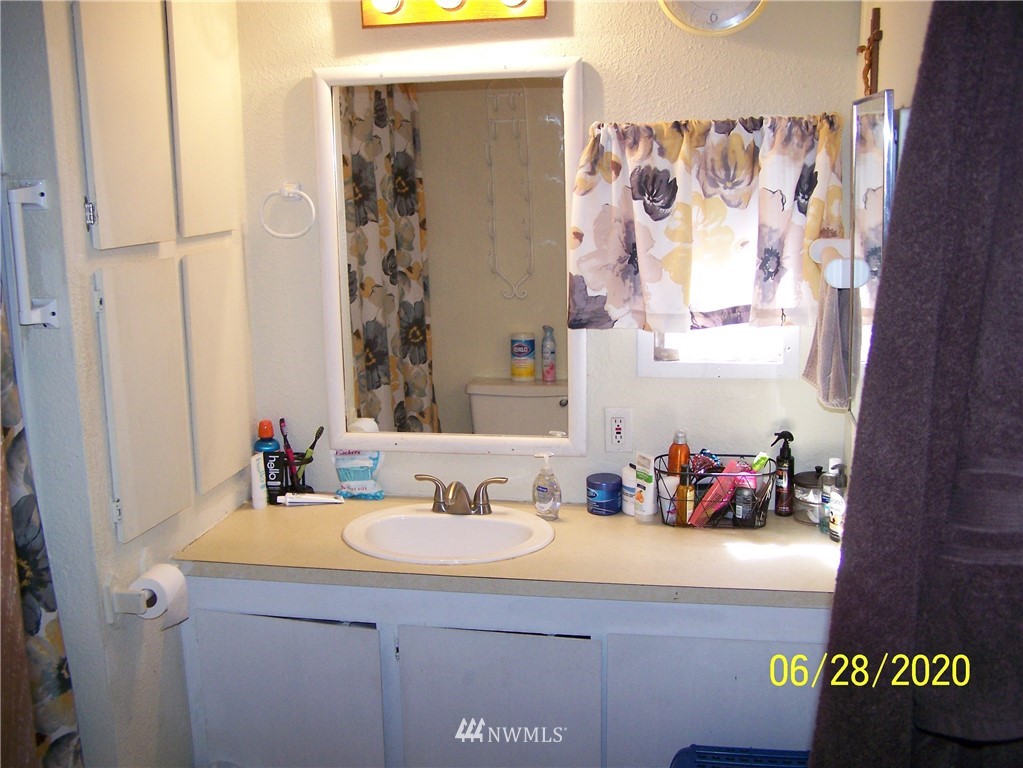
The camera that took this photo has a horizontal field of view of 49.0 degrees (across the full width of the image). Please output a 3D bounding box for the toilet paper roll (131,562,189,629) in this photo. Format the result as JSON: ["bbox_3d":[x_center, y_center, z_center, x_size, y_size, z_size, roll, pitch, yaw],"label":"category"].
[{"bbox_3d":[-0.738,0.443,2.359,0.092,0.100,0.092,1,11,11],"label":"toilet paper roll"}]

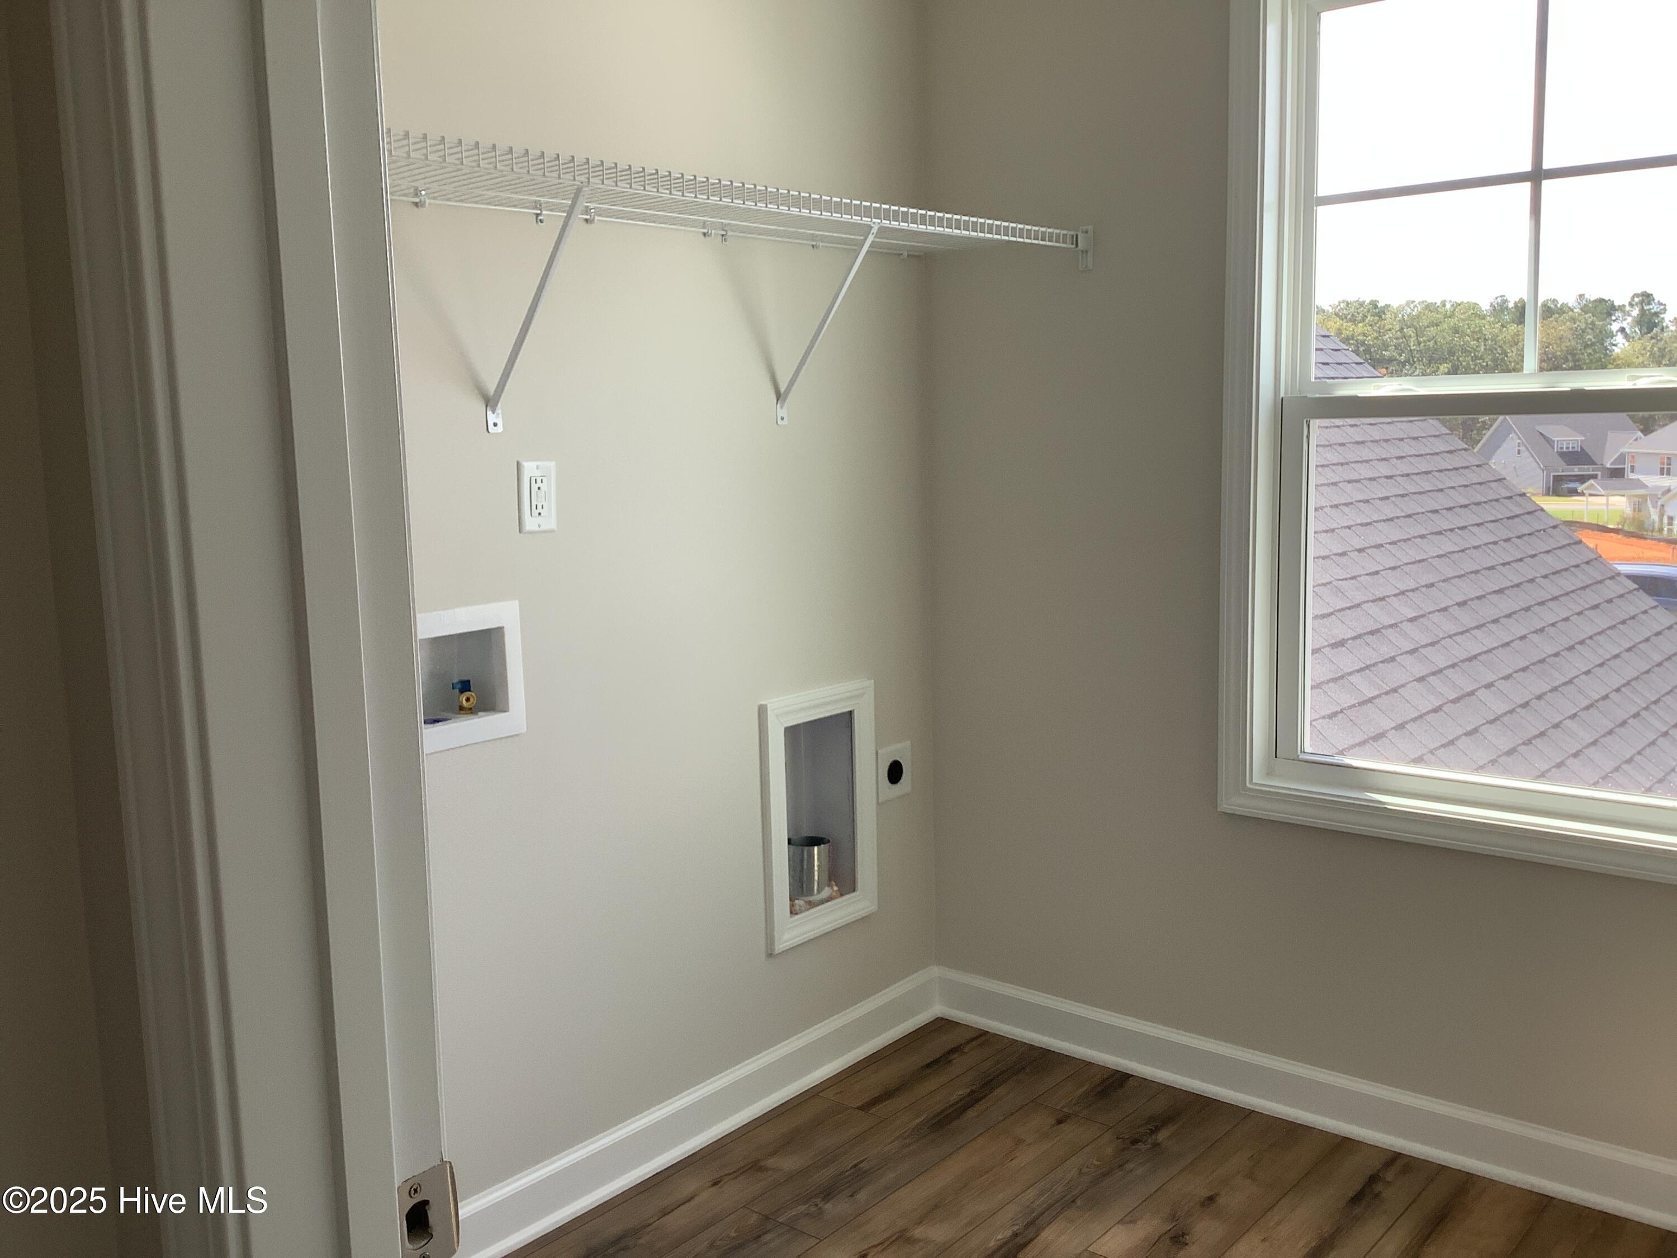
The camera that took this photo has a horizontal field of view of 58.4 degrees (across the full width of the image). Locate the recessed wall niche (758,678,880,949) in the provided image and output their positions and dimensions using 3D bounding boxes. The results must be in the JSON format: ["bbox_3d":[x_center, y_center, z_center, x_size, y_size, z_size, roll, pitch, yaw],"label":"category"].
[{"bbox_3d":[-0.073,0.367,3.073,0.130,0.499,0.332,5,11,39],"label":"recessed wall niche"}]

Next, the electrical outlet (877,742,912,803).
[{"bbox_3d":[0.126,0.309,3.243,0.008,0.115,0.116,5,11,39],"label":"electrical outlet"}]

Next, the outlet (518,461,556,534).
[{"bbox_3d":[-0.485,-0.214,2.430,0.008,0.115,0.071,5,11,39],"label":"outlet"}]

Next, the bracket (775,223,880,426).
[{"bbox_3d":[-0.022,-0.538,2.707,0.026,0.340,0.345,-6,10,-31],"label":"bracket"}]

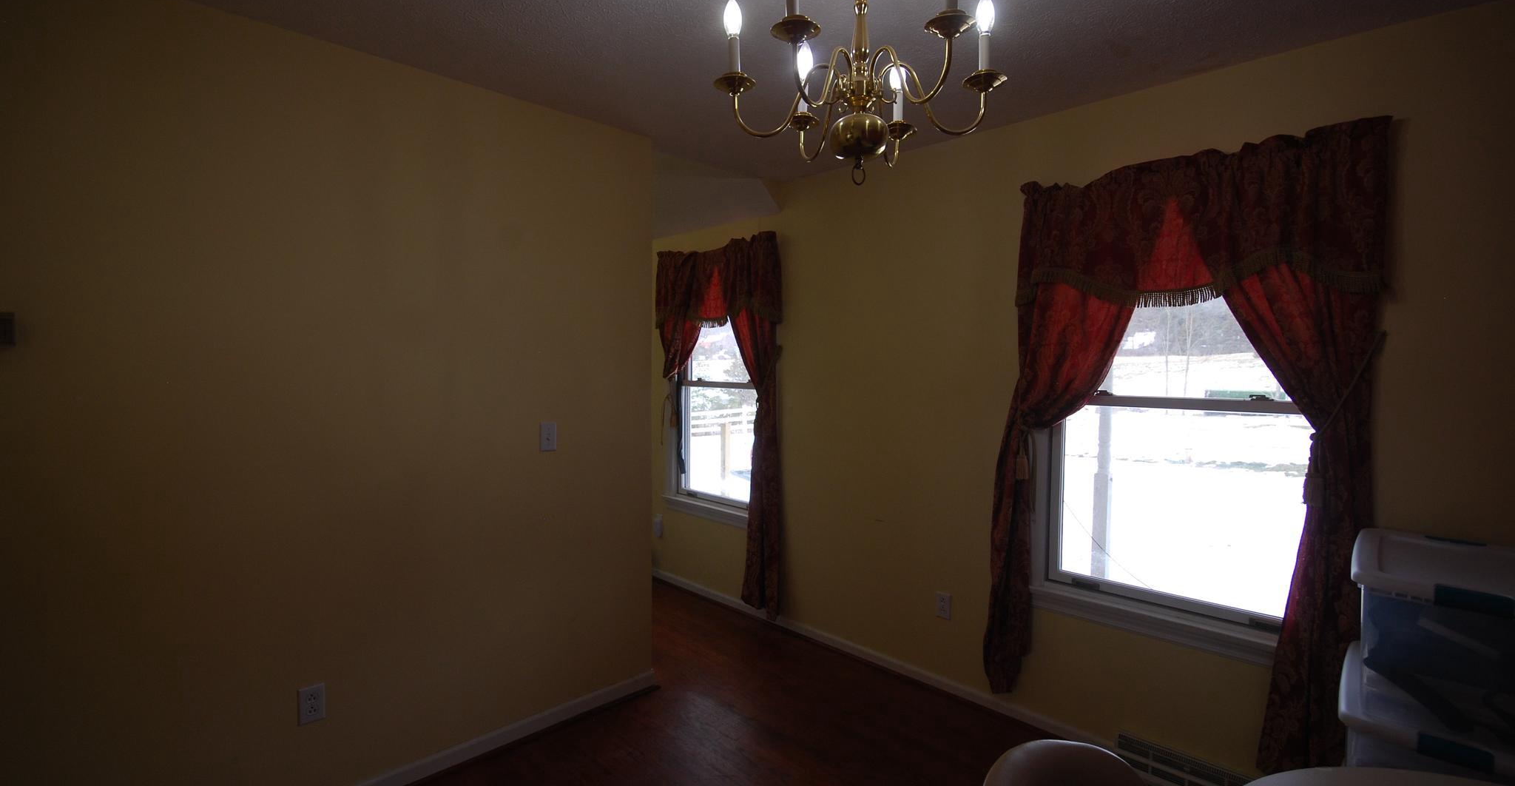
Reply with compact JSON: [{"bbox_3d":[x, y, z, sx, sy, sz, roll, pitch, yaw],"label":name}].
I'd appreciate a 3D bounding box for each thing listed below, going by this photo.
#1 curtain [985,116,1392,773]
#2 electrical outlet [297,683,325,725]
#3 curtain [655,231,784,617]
[{"bbox_3d":[1.343,0.222,2.173,1.100,2.020,0.140,3,4,44],"label":"curtain"},{"bbox_3d":[-1.396,0.975,1.978,0.071,0.115,0.010,-2,4,-42],"label":"electrical outlet"},{"bbox_3d":[-0.254,0.181,3.695,1.060,2.090,0.140,3,4,44],"label":"curtain"}]

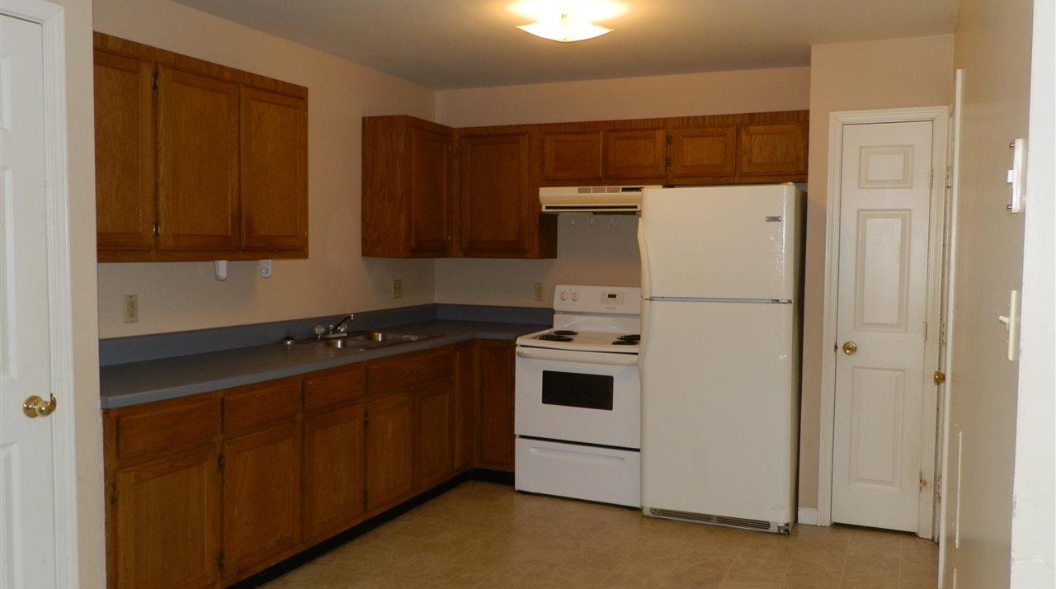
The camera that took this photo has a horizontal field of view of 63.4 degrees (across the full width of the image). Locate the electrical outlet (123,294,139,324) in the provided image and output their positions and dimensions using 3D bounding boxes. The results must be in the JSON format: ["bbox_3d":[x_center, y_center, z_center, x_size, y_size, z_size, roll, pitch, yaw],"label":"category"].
[{"bbox_3d":[-1.620,0.060,3.491,0.010,0.116,0.072,2,3,24],"label":"electrical outlet"}]

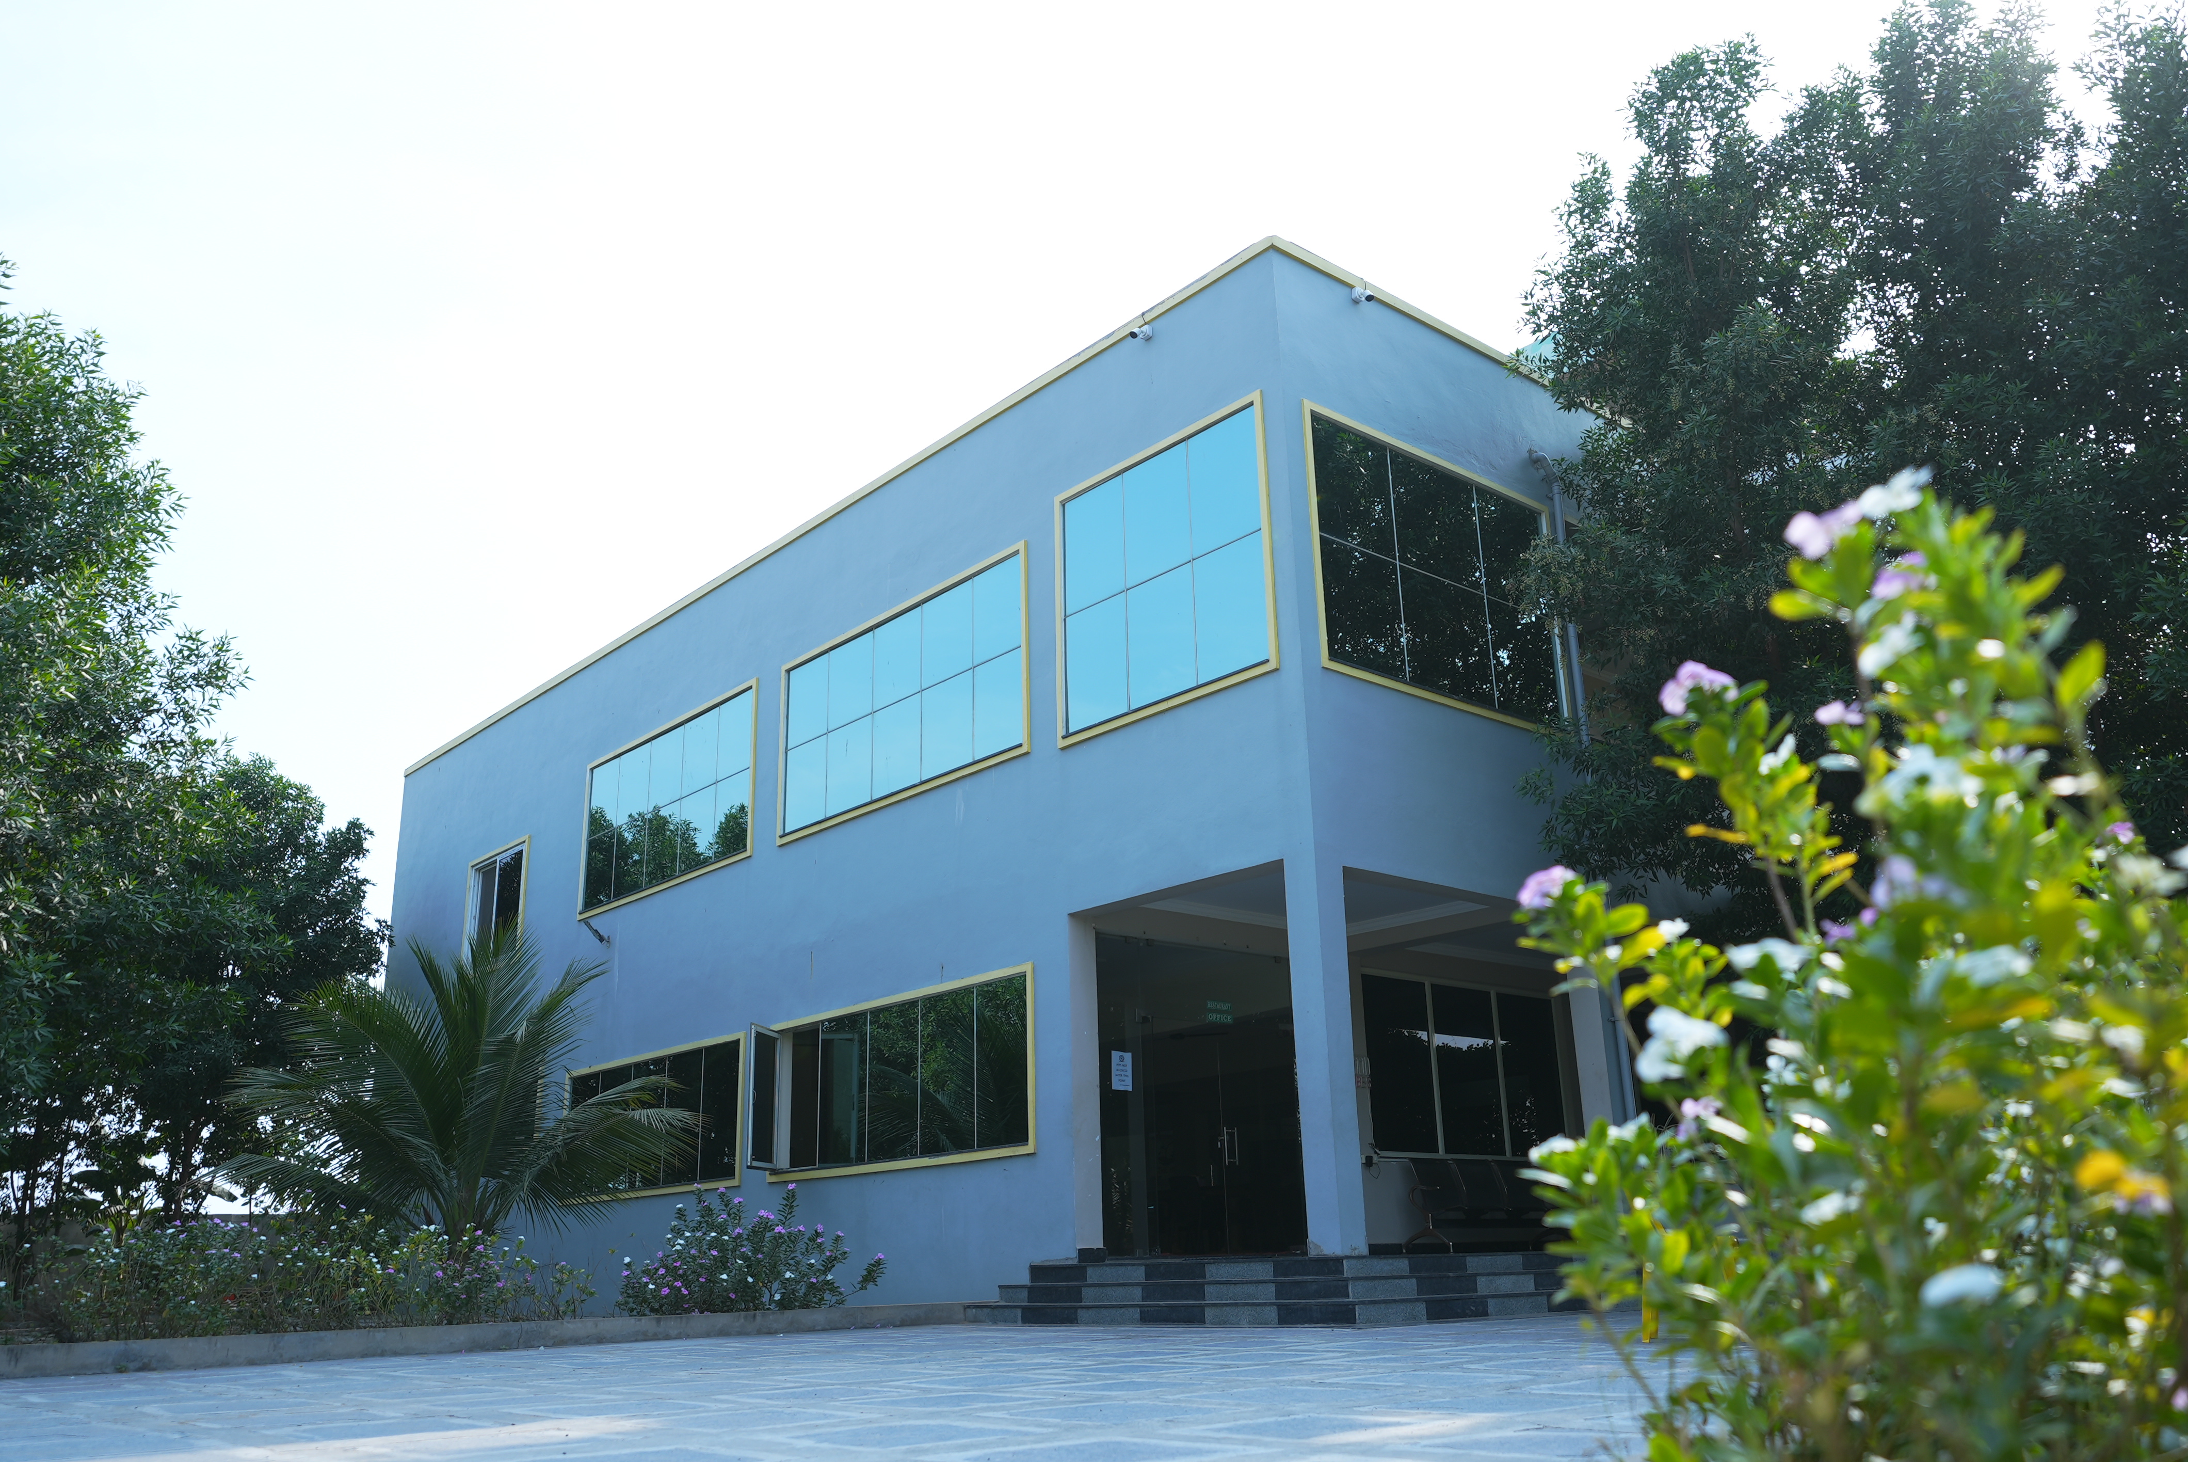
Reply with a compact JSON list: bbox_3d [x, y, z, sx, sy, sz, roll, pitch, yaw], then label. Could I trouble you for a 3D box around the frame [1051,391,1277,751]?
[{"bbox_3d":[0.504,-1.219,13.460,0.130,2.243,2.443,13,-23,-39],"label":"frame"}]

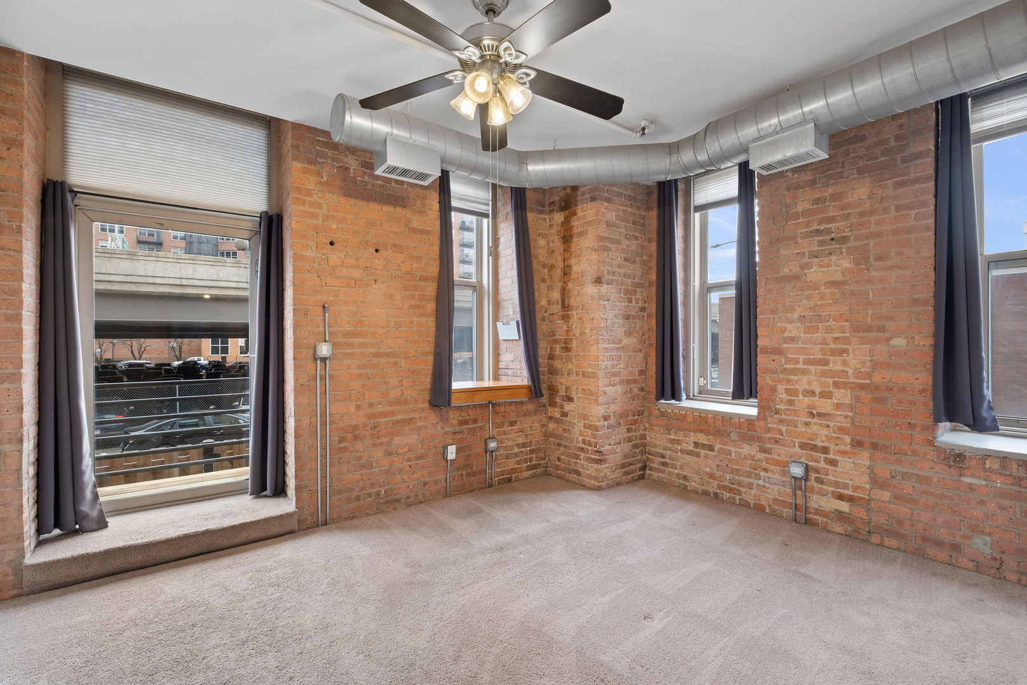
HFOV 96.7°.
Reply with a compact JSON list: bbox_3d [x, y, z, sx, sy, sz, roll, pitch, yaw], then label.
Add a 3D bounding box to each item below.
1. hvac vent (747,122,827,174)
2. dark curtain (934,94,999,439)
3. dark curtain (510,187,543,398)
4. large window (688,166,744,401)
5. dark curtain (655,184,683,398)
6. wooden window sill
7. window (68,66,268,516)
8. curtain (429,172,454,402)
[{"bbox_3d":[1.582,-1.108,2.623,0.210,0.150,0.340,0,0,-37],"label":"hvac vent"},{"bbox_3d":[2.594,-0.480,2.619,0.140,1.960,0.260,0,0,-37],"label":"dark curtain"},{"bbox_3d":[0.135,-0.486,4.337,0.290,2.030,0.140,0,0,-36],"label":"dark curtain"},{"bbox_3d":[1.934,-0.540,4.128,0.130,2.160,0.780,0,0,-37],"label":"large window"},{"bbox_3d":[1.430,-0.495,4.146,0.130,2.050,0.260,0,0,-37],"label":"dark curtain"},{"bbox_3d":[-0.330,0.464,4.250,0.940,0.117,0.500,0,0,-36],"label":"wooden window sill"},{"bbox_3d":[-2.296,-0.290,3.116,1.129,2.820,0.130,0,0,-36],"label":"window"},{"bbox_3d":[-0.588,-0.468,3.799,0.230,1.985,0.140,0,0,-36],"label":"curtain"}]

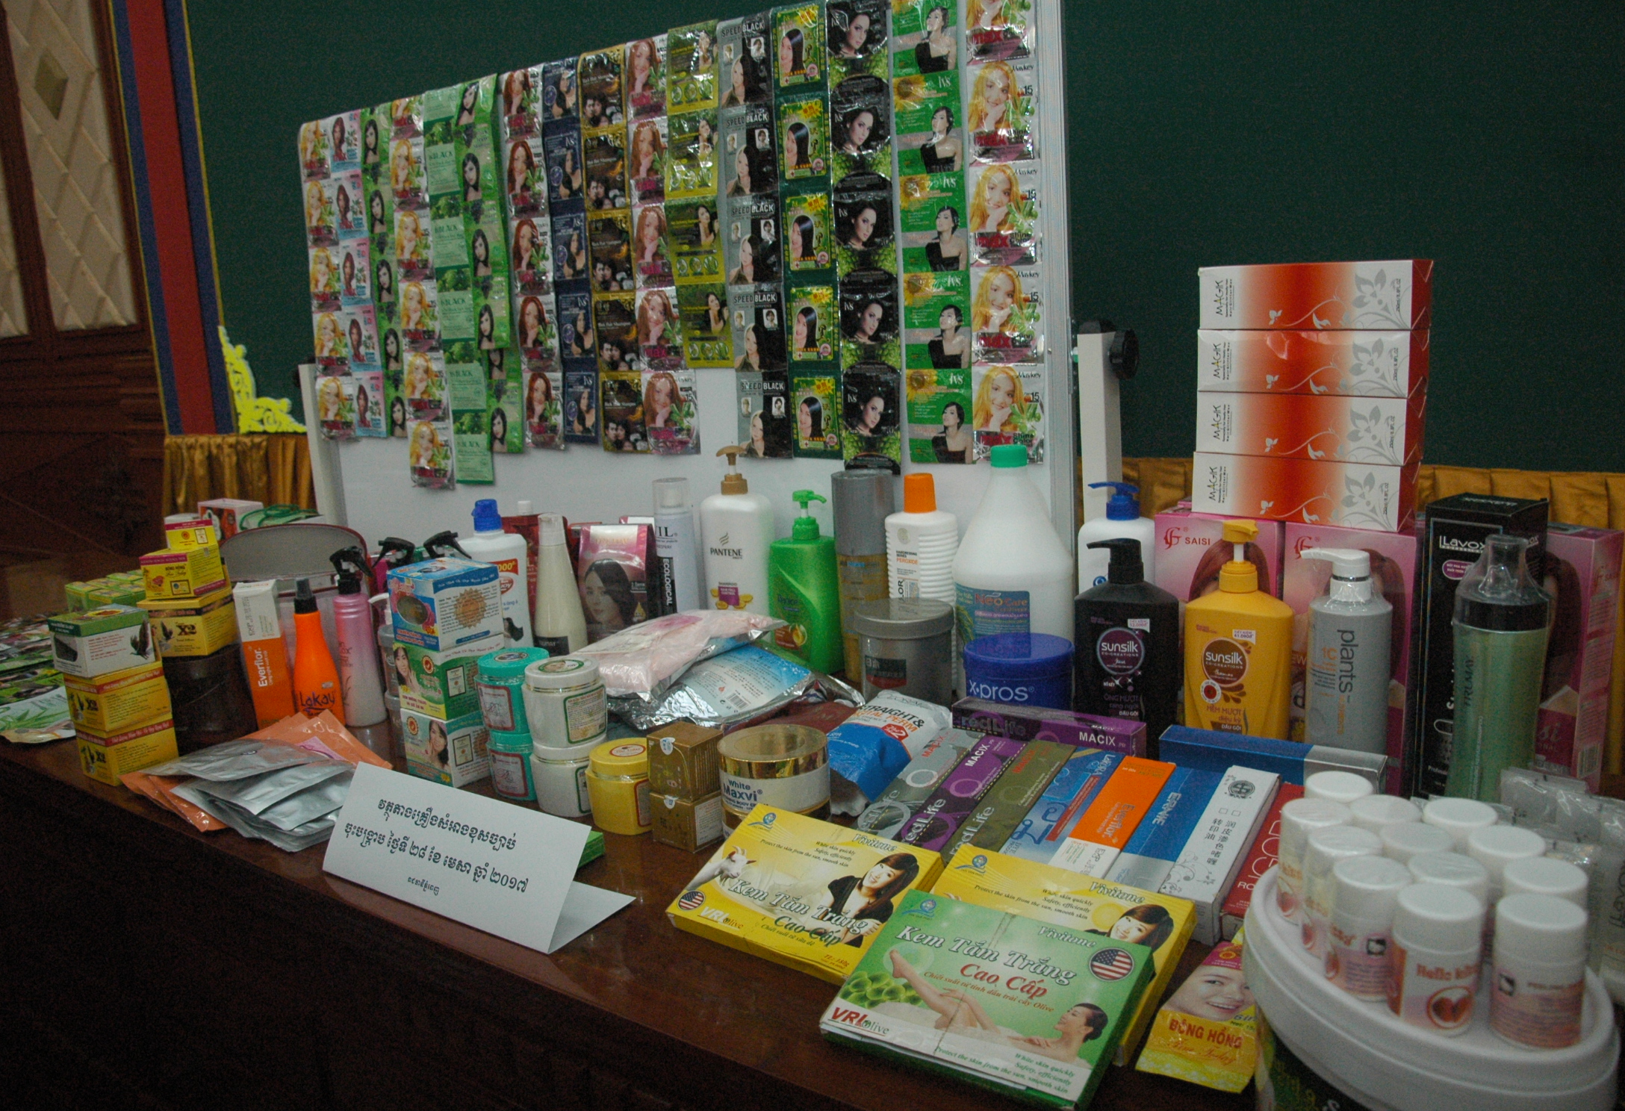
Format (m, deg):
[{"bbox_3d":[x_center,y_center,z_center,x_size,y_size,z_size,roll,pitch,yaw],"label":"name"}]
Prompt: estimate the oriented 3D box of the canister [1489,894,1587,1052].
[{"bbox_3d":[0.349,0.200,0.604,0.038,0.061,0.038,5,13,31],"label":"canister"}]

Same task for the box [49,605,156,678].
[{"bbox_3d":[-0.812,0.097,1.433,0.074,0.059,0.075,6,15,35],"label":"box"}]

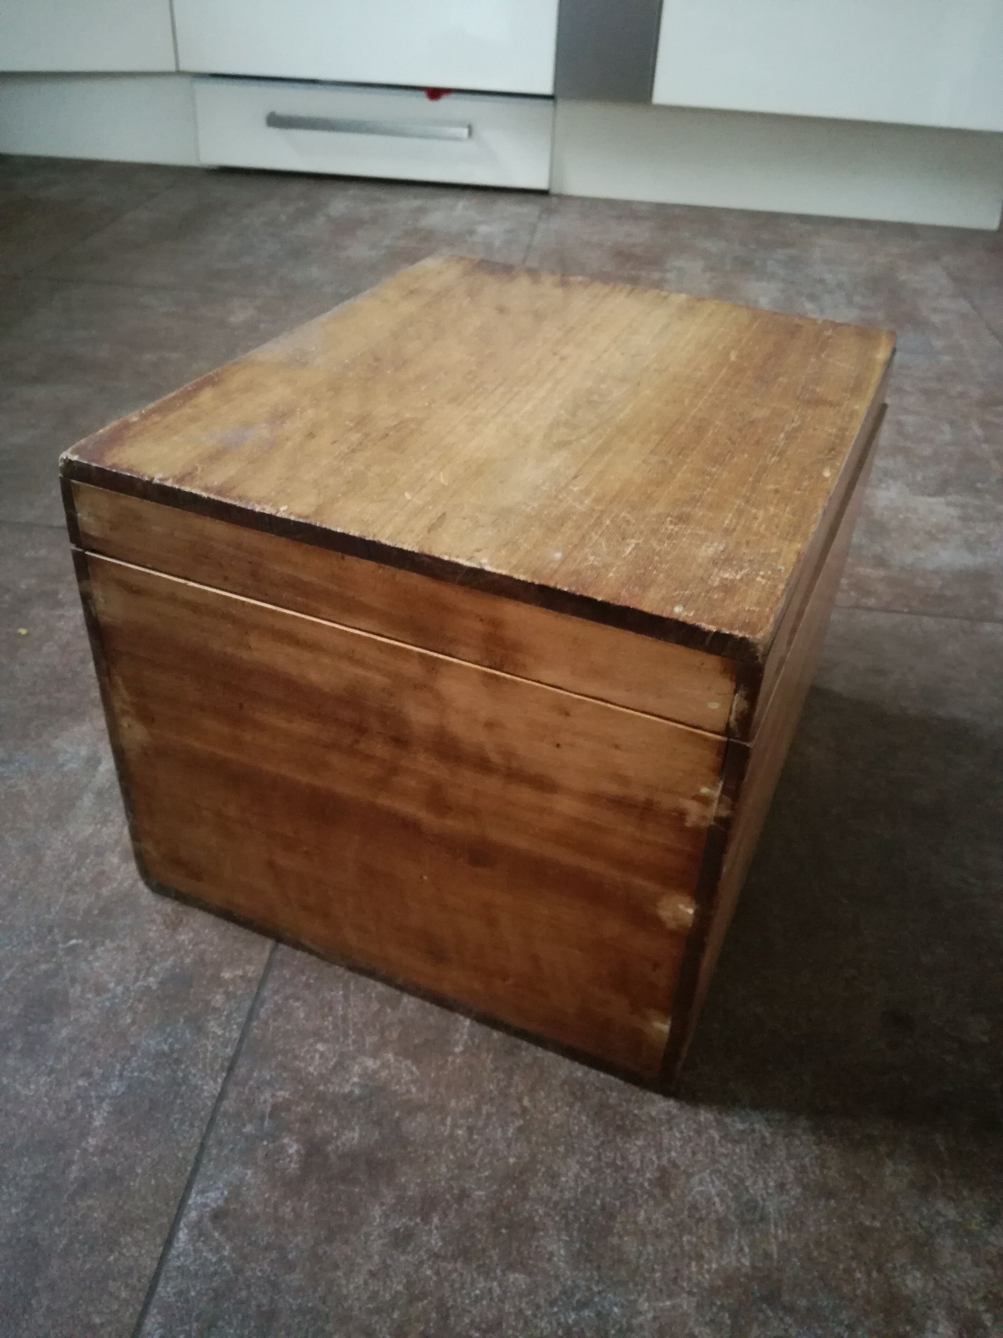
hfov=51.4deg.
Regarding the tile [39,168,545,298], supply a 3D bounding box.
[{"bbox_3d":[-0.261,-0.628,1.517,0.600,0.010,0.615,6,37,3],"label":"tile"}]

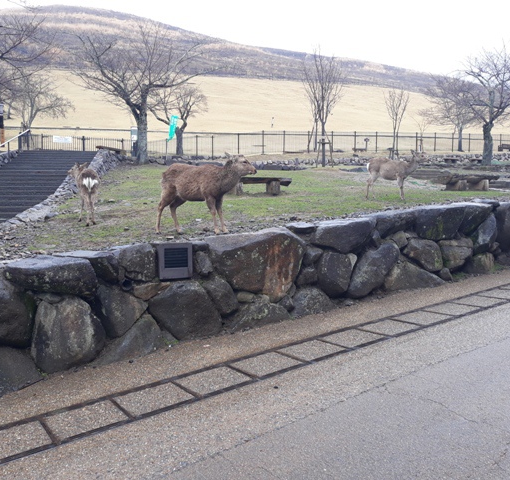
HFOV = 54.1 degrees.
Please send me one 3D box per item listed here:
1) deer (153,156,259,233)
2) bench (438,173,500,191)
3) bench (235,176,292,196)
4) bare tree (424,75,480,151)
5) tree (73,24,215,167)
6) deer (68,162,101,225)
[{"bbox_3d":[-0.593,-0.565,6.100,1.220,0.970,0.360,0,5,-3],"label":"deer"},{"bbox_3d":[5.389,-1.451,12.600,1.500,0.420,0.500,0,5,0],"label":"bench"},{"bbox_3d":[0.012,-1.265,11.800,1.700,0.430,0.450,0,5,0],"label":"bench"},{"bbox_3d":[15.586,-9.883,39.000,5.400,6.100,5.200,0,5,0],"label":"bare tree"},{"bbox_3d":[-5.409,-7.091,24.000,6.500,6.900,6.000,0,5,0],"label":"tree"},{"bbox_3d":[-2.456,-0.673,7.150,0.380,0.910,1.020,-3,6,-29],"label":"deer"}]

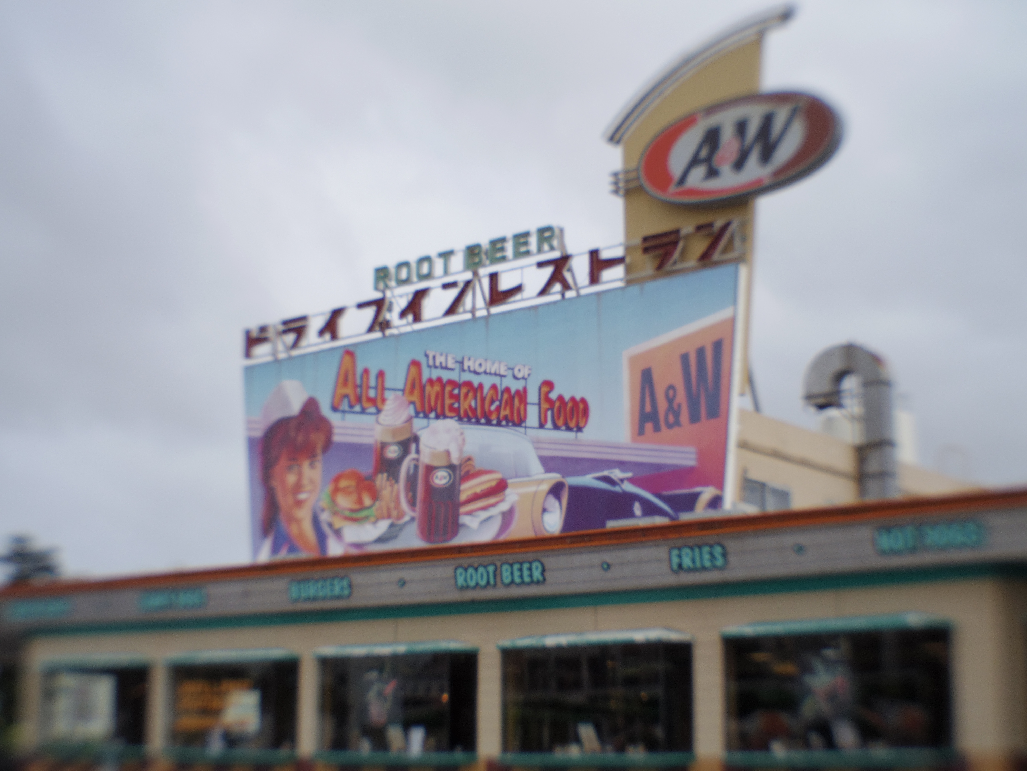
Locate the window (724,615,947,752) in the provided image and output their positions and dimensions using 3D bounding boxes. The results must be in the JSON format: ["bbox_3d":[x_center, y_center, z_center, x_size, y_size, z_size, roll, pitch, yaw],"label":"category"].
[{"bbox_3d":[3.287,3.112,16.131,2.504,1.286,0.150,-10,-16,36],"label":"window"}]

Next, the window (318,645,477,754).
[{"bbox_3d":[-1.493,3.937,19.708,2.504,1.286,0.150,-10,-16,36],"label":"window"}]

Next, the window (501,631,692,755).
[{"bbox_3d":[0.905,3.533,17.919,2.504,1.286,0.150,-10,-16,36],"label":"window"}]

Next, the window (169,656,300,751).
[{"bbox_3d":[-3.875,4.326,21.497,2.504,1.286,0.150,-10,-16,36],"label":"window"}]

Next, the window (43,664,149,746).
[{"bbox_3d":[-6.230,4.704,23.286,2.504,1.286,0.150,-10,-16,36],"label":"window"}]

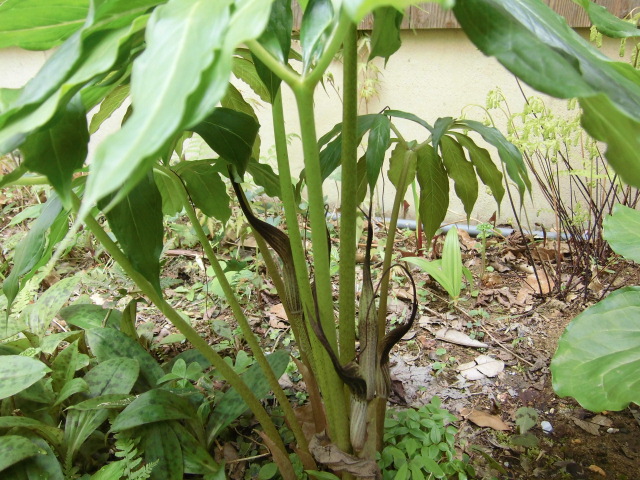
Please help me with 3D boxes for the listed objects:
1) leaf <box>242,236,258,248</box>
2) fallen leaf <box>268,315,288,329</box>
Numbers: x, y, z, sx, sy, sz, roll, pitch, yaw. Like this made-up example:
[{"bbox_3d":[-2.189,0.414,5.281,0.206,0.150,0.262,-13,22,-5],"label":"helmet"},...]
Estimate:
[{"bbox_3d":[-0.216,0.008,1.497,0.051,0.015,0.040,-7,19,-22],"label":"leaf"},{"bbox_3d":[-0.087,0.171,1.010,0.045,0.012,0.030,13,22,35],"label":"fallen leaf"}]

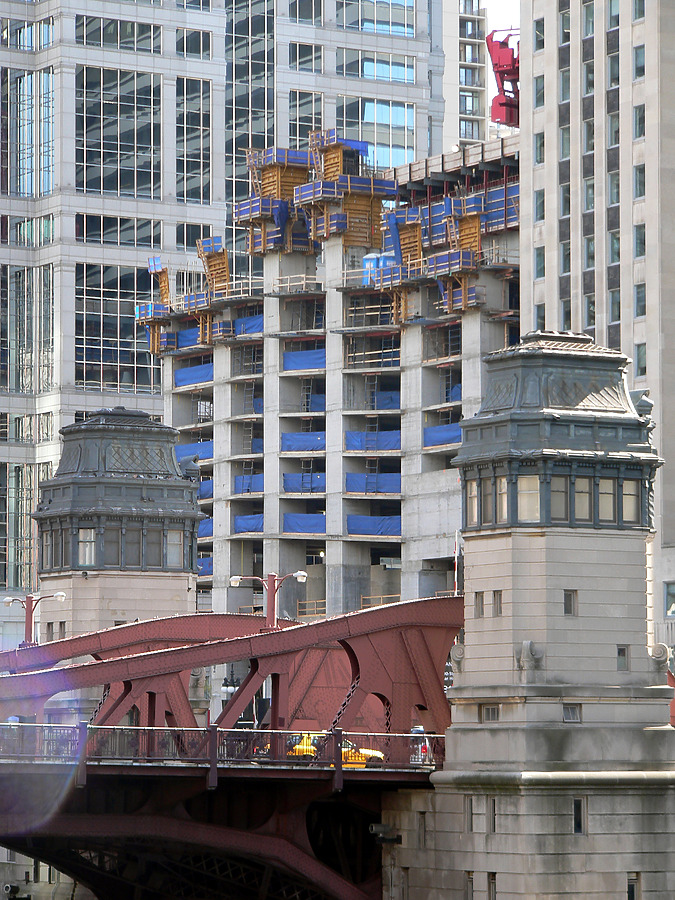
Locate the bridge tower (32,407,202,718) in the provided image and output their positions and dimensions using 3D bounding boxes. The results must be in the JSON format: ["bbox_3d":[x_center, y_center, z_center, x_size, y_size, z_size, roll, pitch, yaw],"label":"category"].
[{"bbox_3d":[-9.091,5.877,143.912,6.600,15.400,4.900,3,-6,-32],"label":"bridge tower"}]

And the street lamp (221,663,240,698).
[{"bbox_3d":[-5.811,14.664,189.747,1.180,5.710,1.180,-1,-5,10],"label":"street lamp"}]

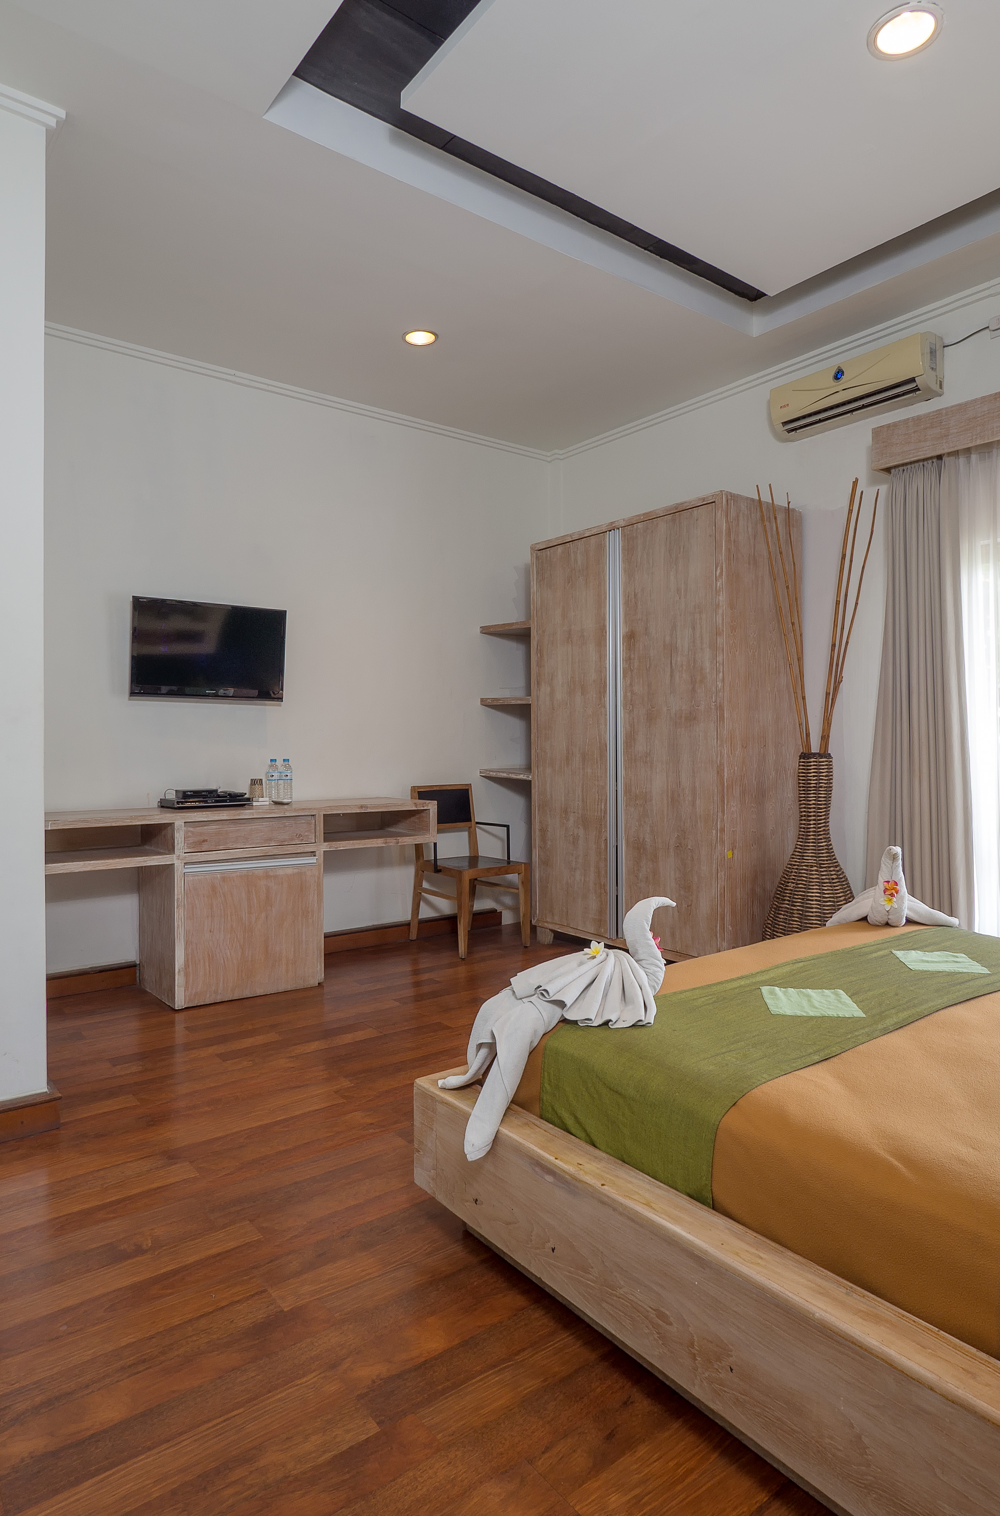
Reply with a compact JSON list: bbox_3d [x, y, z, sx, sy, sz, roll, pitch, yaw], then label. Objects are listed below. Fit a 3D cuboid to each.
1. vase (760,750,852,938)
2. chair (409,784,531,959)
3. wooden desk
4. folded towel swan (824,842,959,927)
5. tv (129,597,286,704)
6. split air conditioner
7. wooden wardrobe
[{"bbox_3d":[1.345,0.539,3.523,0.472,1.140,0.472,0,1,-38],"label":"vase"},{"bbox_3d":[-0.186,0.620,4.712,0.506,0.899,0.570,0,1,-38],"label":"chair"},{"bbox_3d":[-1.256,0.648,3.870,1.941,0.843,0.514,0,1,-38],"label":"wooden desk"},{"bbox_3d":[1.430,0.466,2.978,0.442,0.275,0.305,1,1,26],"label":"folded towel swan"},{"bbox_3d":[-1.385,-0.508,3.939,0.727,0.466,0.069,0,5,-38],"label":"tv"},{"bbox_3d":[1.579,-1.641,3.685,0.189,0.260,0.747,0,1,-38],"label":"split air conditioner"},{"bbox_3d":[0.825,-0.046,4.324,0.609,2.271,1.297,0,1,-38],"label":"wooden wardrobe"}]

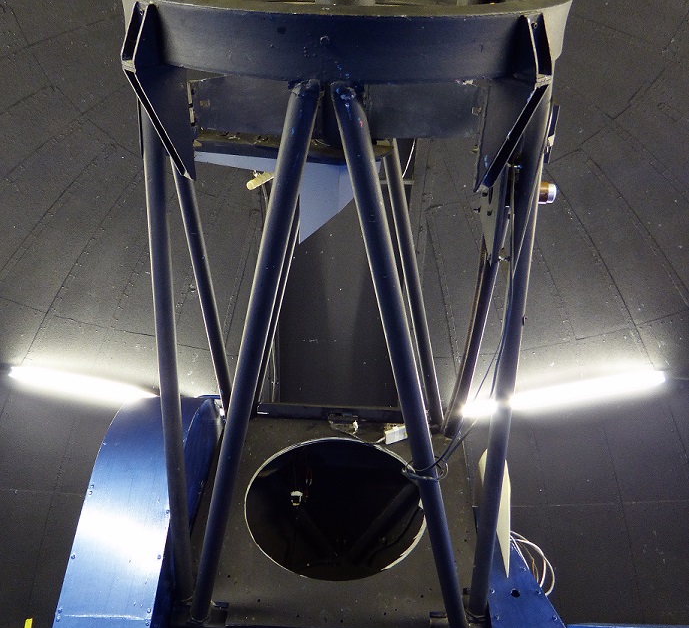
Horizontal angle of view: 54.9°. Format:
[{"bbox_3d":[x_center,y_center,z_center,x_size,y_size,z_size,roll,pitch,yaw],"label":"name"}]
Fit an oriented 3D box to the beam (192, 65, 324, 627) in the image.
[{"bbox_3d":[-0.244,0.256,1.521,0.049,0.049,1.549,13,-58,-4],"label":"beam"}]

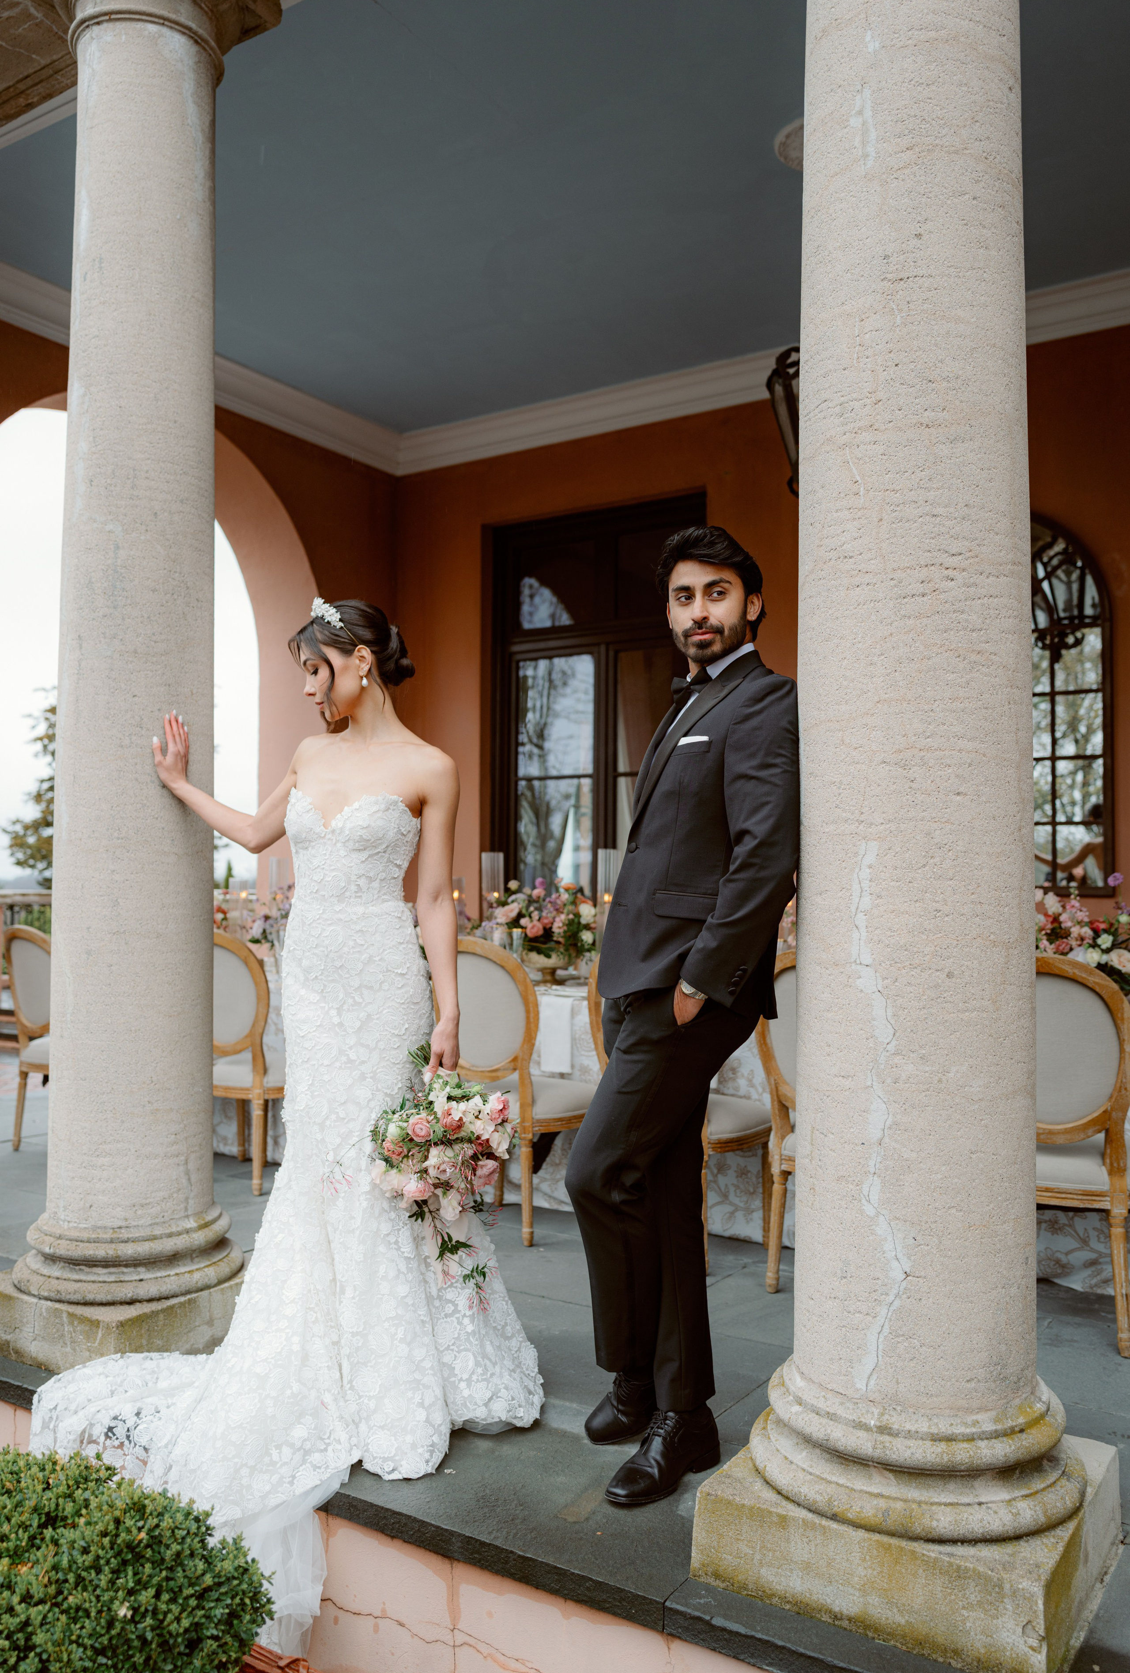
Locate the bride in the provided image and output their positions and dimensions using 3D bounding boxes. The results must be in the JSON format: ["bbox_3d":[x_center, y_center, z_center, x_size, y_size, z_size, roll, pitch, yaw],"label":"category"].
[{"bbox_3d":[-0.600,0.491,2.790,1.100,1.970,0.750,0,-2,9],"label":"bride"}]

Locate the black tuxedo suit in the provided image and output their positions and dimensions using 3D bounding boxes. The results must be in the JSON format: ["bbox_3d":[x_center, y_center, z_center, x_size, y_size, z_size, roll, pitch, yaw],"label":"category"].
[{"bbox_3d":[0.210,0.390,2.550,0.390,1.480,0.550,1,-2,-40],"label":"black tuxedo suit"}]

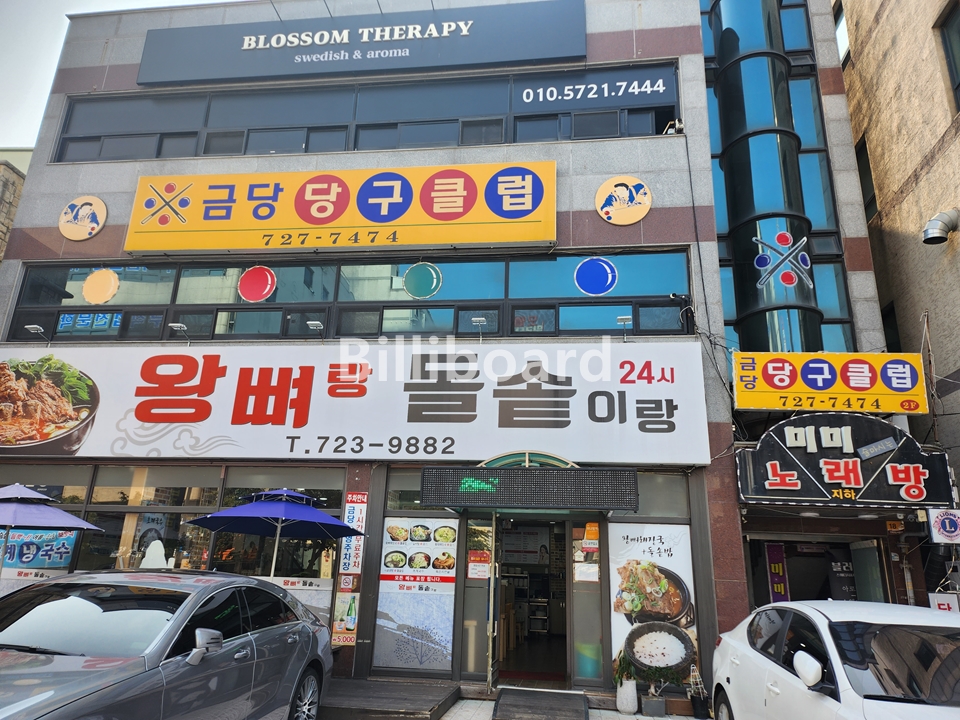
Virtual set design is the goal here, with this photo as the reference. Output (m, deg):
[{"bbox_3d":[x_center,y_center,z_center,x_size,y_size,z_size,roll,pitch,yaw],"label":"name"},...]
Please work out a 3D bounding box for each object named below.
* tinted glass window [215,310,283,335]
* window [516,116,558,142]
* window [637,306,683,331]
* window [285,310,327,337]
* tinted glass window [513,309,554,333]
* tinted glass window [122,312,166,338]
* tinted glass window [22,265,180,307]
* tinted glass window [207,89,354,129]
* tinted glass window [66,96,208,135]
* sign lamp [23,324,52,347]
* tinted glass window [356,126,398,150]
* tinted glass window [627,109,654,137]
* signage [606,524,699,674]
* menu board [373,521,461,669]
[{"bbox_3d":[-3.335,-0.542,9.606,1.000,0.375,0.080,0,-16,7],"label":"tinted glass window"},{"bbox_3d":[0.935,-3.747,10.819,0.675,0.414,0.060,0,-17,7],"label":"window"},{"bbox_3d":[2.592,-0.600,9.627,0.625,0.339,0.060,0,-17,7],"label":"window"},{"bbox_3d":[-2.692,-0.563,10.273,0.607,0.398,0.060,0,-17,7],"label":"window"},{"bbox_3d":[0.809,-0.581,10.046,0.625,0.394,0.050,0,-18,7],"label":"tinted glass window"},{"bbox_3d":[-5.339,-0.550,10.591,0.708,0.436,0.050,0,-17,7],"label":"tinted glass window"},{"bbox_3d":[-6.267,-1.220,10.923,2.726,0.726,0.080,0,-18,7],"label":"tinted glass window"},{"bbox_3d":[-3.576,-4.507,11.913,2.671,0.669,0.050,0,-18,7],"label":"tinted glass window"},{"bbox_3d":[-6.134,-4.372,11.901,2.653,0.726,0.050,0,-17,7],"label":"tinted glass window"},{"bbox_3d":[-6.802,-0.378,10.357,0.230,0.260,0.370,0,-17,7],"label":"sign lamp"},{"bbox_3d":[-1.577,-3.424,10.246,0.660,0.441,0.080,0,-16,7],"label":"tinted glass window"},{"bbox_3d":[2.586,-3.785,10.635,0.437,0.494,0.070,0,-18,7],"label":"tinted glass window"},{"bbox_3d":[2.185,3.071,8.475,1.030,1.873,0.040,0,-17,7],"label":"signage"},{"bbox_3d":[-0.816,3.077,8.846,1.044,1.866,0.040,0,-17,7],"label":"menu board"}]

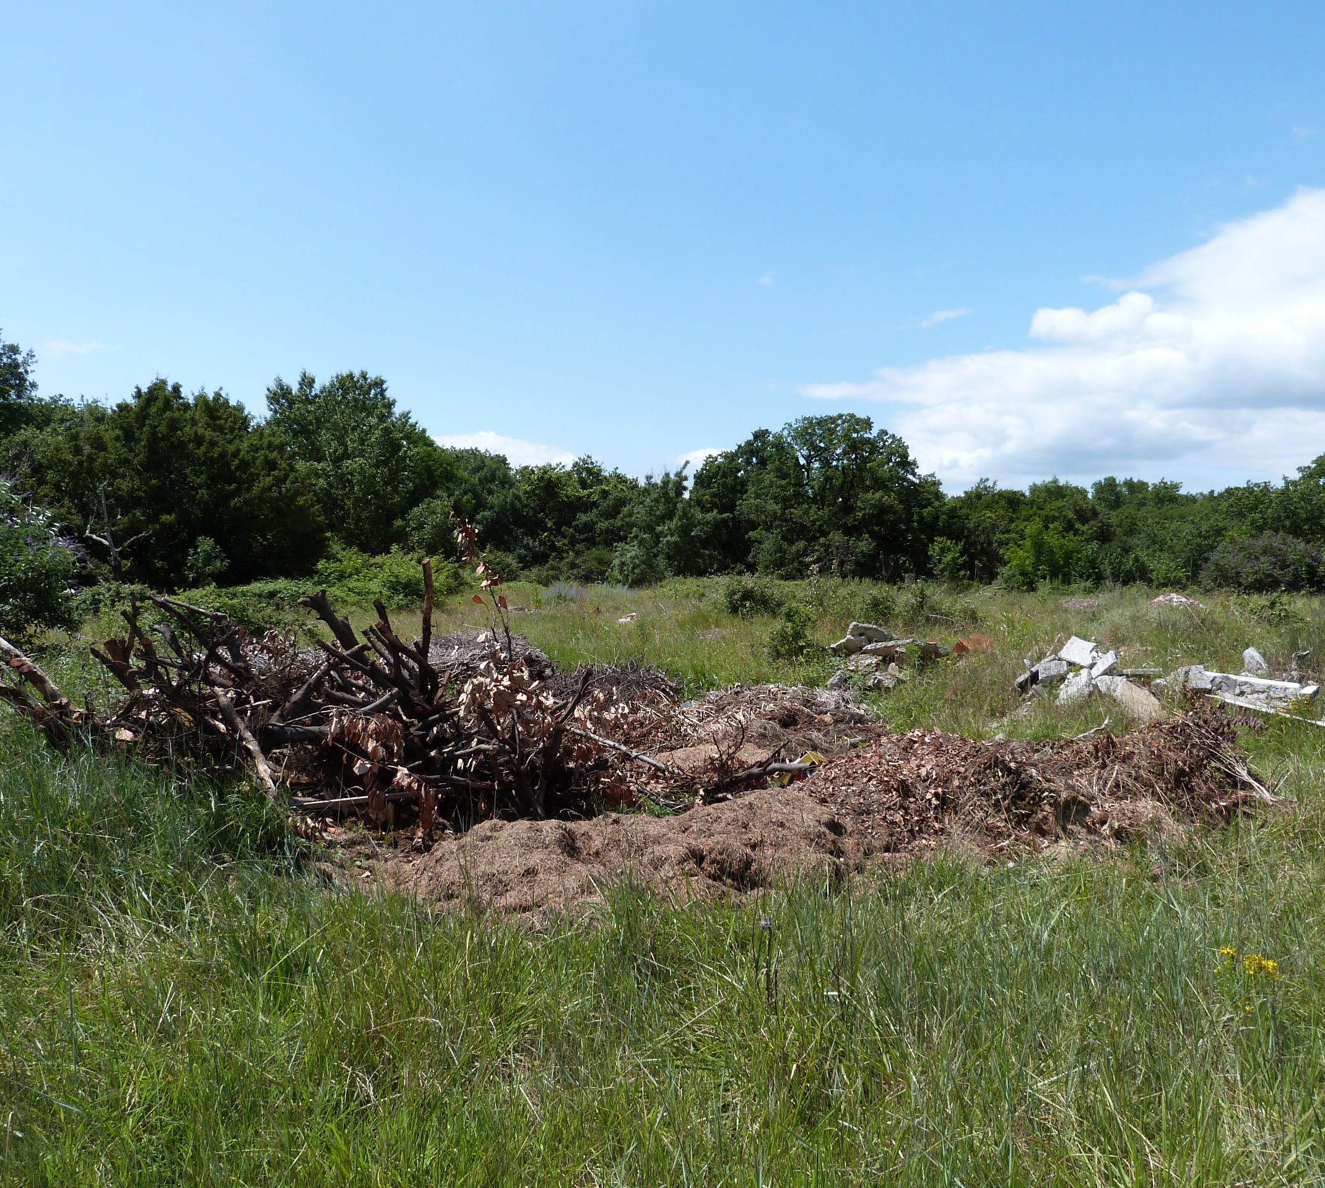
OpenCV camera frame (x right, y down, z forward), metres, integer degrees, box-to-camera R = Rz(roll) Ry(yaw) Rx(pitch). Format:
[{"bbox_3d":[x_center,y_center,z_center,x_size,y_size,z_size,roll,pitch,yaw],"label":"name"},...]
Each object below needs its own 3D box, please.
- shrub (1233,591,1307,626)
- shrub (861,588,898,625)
[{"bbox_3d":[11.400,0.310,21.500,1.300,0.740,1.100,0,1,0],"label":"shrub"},{"bbox_3d":[3.610,0.220,19.000,0.640,0.660,0.600,0,1,0],"label":"shrub"}]

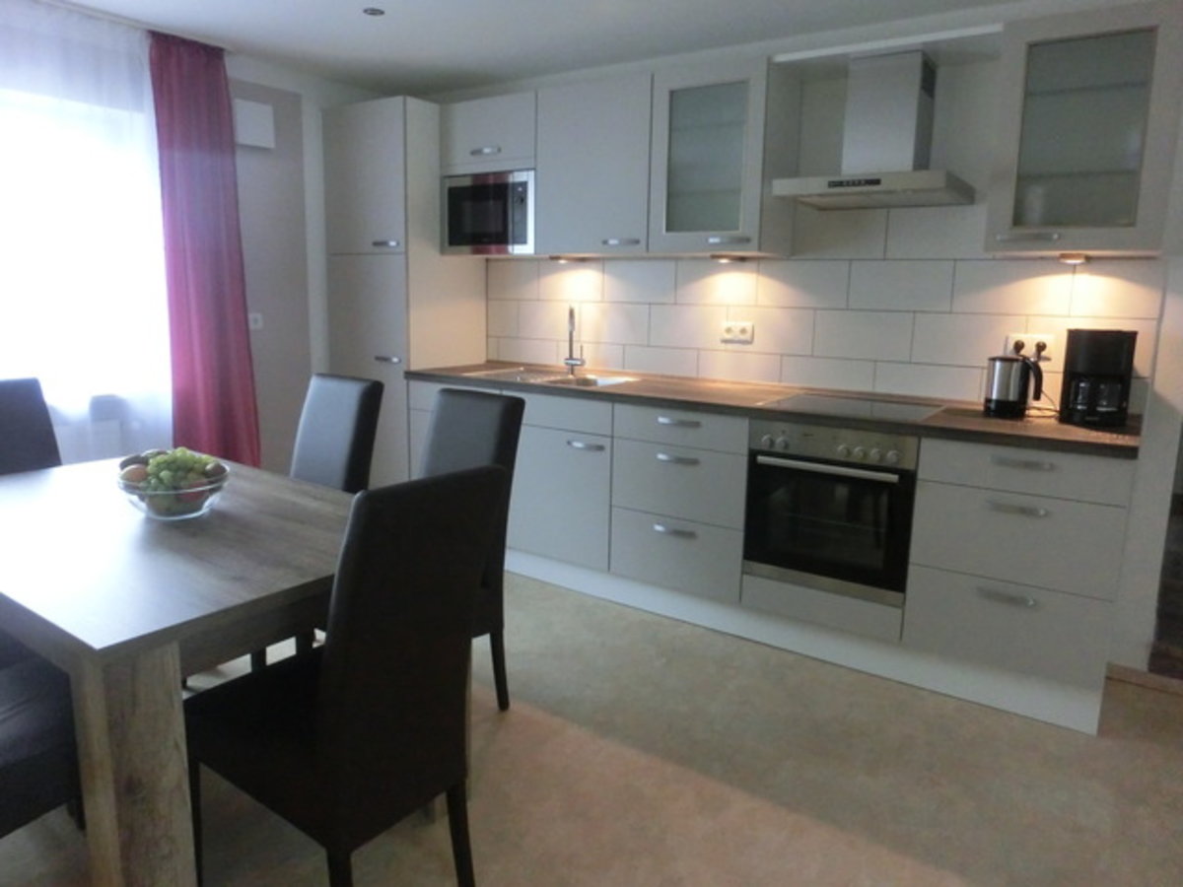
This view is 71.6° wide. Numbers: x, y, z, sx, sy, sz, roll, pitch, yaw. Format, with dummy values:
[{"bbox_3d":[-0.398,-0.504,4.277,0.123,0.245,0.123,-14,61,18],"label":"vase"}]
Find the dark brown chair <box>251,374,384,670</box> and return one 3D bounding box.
[{"bbox_3d":[-1.080,0.291,2.899,0.410,1.000,0.560,9,13,36],"label":"dark brown chair"}]

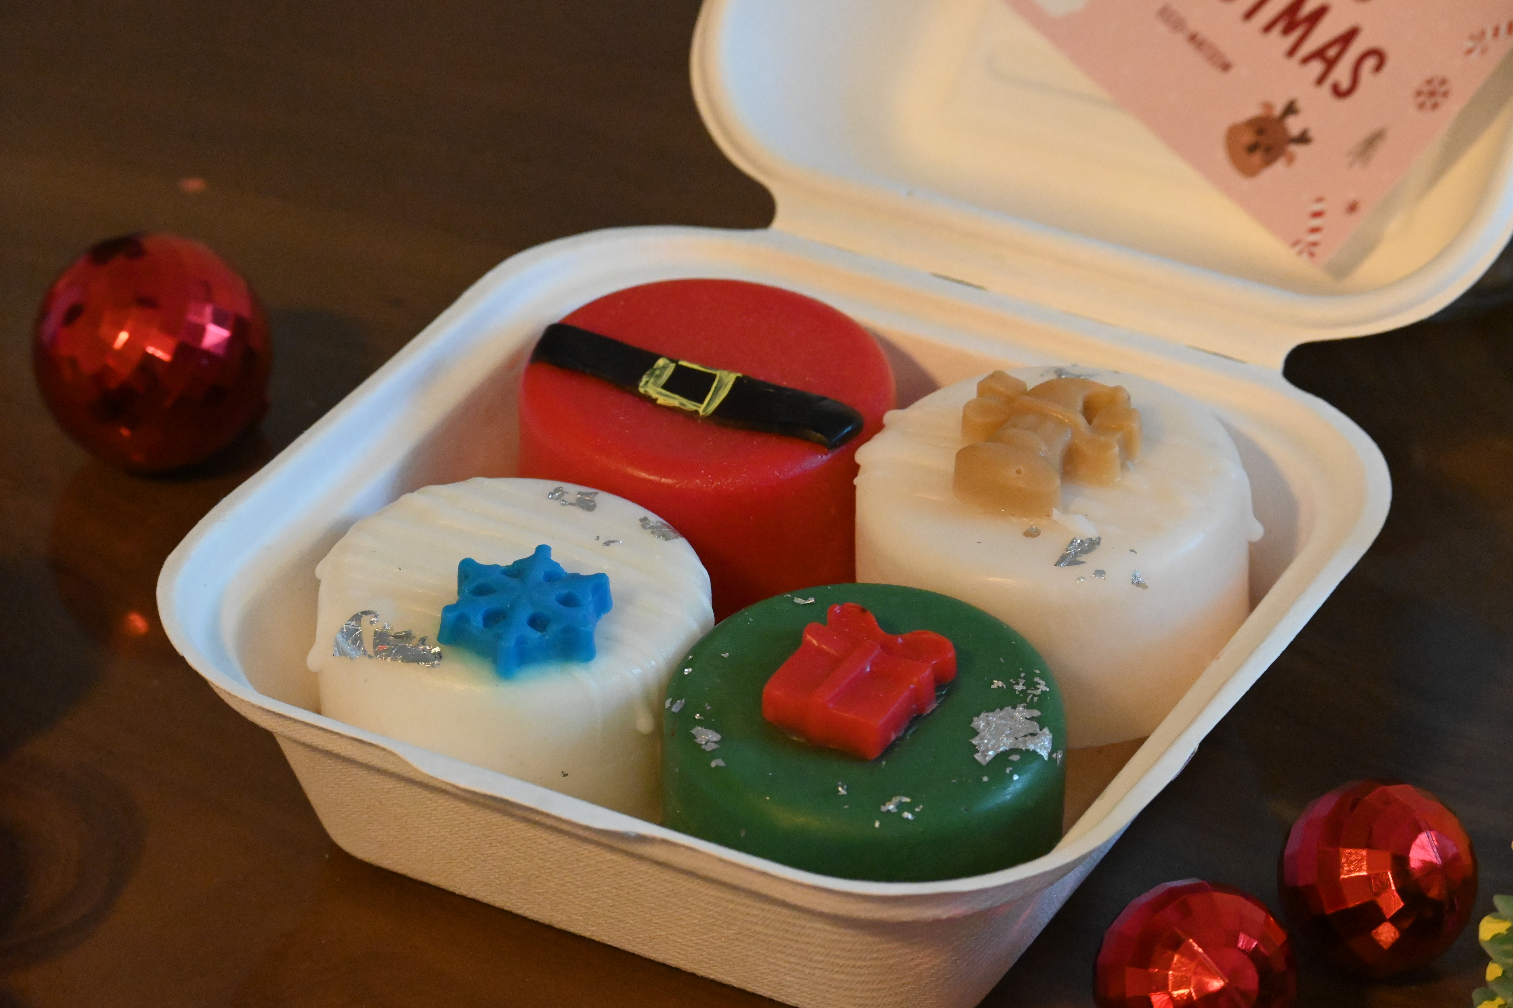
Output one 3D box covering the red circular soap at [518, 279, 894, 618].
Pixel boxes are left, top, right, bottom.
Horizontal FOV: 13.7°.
[{"bbox_3d":[-0.008,-0.008,1.024,0.061,0.035,0.061,0,32,0],"label":"red circular soap"}]

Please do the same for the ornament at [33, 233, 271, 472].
[{"bbox_3d":[-0.101,-0.025,1.057,0.040,0.040,0.040,0,32,0],"label":"ornament"}]

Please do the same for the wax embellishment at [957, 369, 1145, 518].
[{"bbox_3d":[0.045,-0.010,0.990,0.029,0.006,0.031,11,34,17],"label":"wax embellishment"}]

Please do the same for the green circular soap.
[{"bbox_3d":[0.016,0.041,0.947,0.060,0.034,0.060,0,32,0],"label":"green circular soap"}]

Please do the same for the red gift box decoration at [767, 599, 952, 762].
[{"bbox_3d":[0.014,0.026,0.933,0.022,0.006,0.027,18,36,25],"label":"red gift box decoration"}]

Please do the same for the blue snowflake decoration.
[{"bbox_3d":[-0.035,0.016,0.949,0.024,0.006,0.027,5,33,7],"label":"blue snowflake decoration"}]

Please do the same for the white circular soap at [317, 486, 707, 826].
[{"bbox_3d":[-0.037,0.025,0.972,0.061,0.034,0.061,0,32,0],"label":"white circular soap"}]

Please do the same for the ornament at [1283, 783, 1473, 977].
[{"bbox_3d":[0.093,0.056,0.940,0.029,0.029,0.029,0,32,0],"label":"ornament"}]

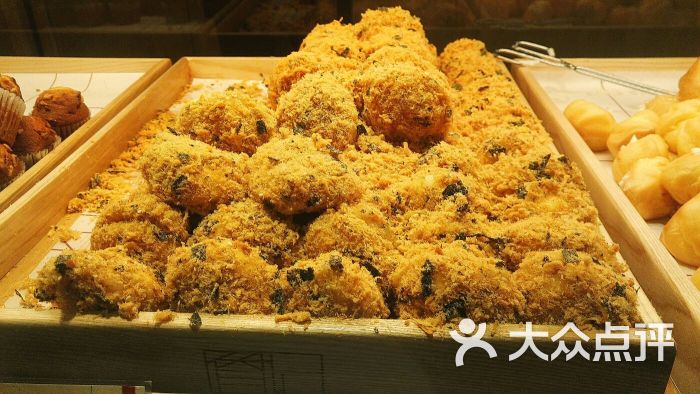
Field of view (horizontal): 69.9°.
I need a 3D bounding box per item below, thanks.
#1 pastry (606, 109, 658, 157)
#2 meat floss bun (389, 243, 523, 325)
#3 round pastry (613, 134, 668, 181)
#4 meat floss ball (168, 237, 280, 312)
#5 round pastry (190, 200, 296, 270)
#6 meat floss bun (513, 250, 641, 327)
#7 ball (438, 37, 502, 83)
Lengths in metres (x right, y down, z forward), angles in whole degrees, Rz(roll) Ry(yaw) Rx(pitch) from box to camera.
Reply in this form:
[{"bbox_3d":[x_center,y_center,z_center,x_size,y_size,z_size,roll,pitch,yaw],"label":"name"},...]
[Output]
[{"bbox_3d":[0.289,-0.066,0.513,0.050,0.044,0.052,1,32,4],"label":"pastry"},{"bbox_3d":[0.069,0.057,0.324,0.086,0.050,0.068,1,32,4],"label":"meat floss bun"},{"bbox_3d":[0.291,-0.039,0.496,0.056,0.046,0.056,1,33,5],"label":"round pastry"},{"bbox_3d":[-0.095,0.063,0.375,0.085,0.056,0.076,1,33,5],"label":"meat floss ball"},{"bbox_3d":[-0.084,0.035,0.403,0.086,0.061,0.077,1,33,5],"label":"round pastry"},{"bbox_3d":[0.158,0.068,0.352,0.084,0.053,0.071,1,33,5],"label":"meat floss bun"},{"bbox_3d":[0.160,-0.178,0.668,0.086,0.060,0.081,1,33,5],"label":"ball"}]

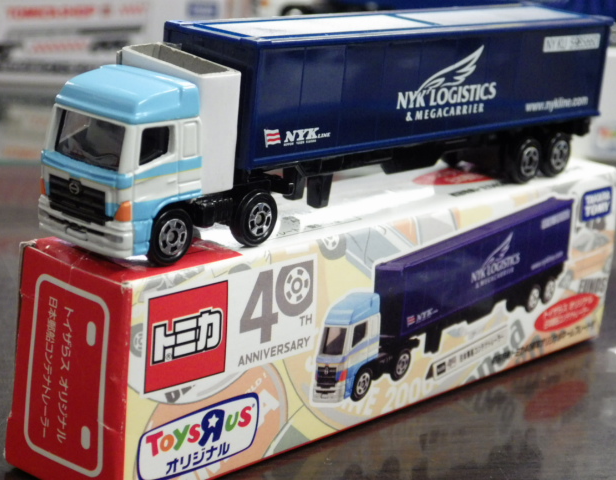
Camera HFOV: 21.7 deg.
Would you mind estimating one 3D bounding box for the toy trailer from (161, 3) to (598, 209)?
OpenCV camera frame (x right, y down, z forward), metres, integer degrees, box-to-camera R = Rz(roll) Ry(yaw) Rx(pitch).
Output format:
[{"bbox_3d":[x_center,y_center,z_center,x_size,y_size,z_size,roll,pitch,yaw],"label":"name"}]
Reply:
[{"bbox_3d":[0.024,-0.034,0.402,0.029,0.043,0.139,18,20,39],"label":"toy trailer"}]

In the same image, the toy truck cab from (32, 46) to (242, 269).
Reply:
[{"bbox_3d":[-0.034,-0.018,0.332,0.029,0.039,0.030,18,20,40],"label":"toy truck cab"}]

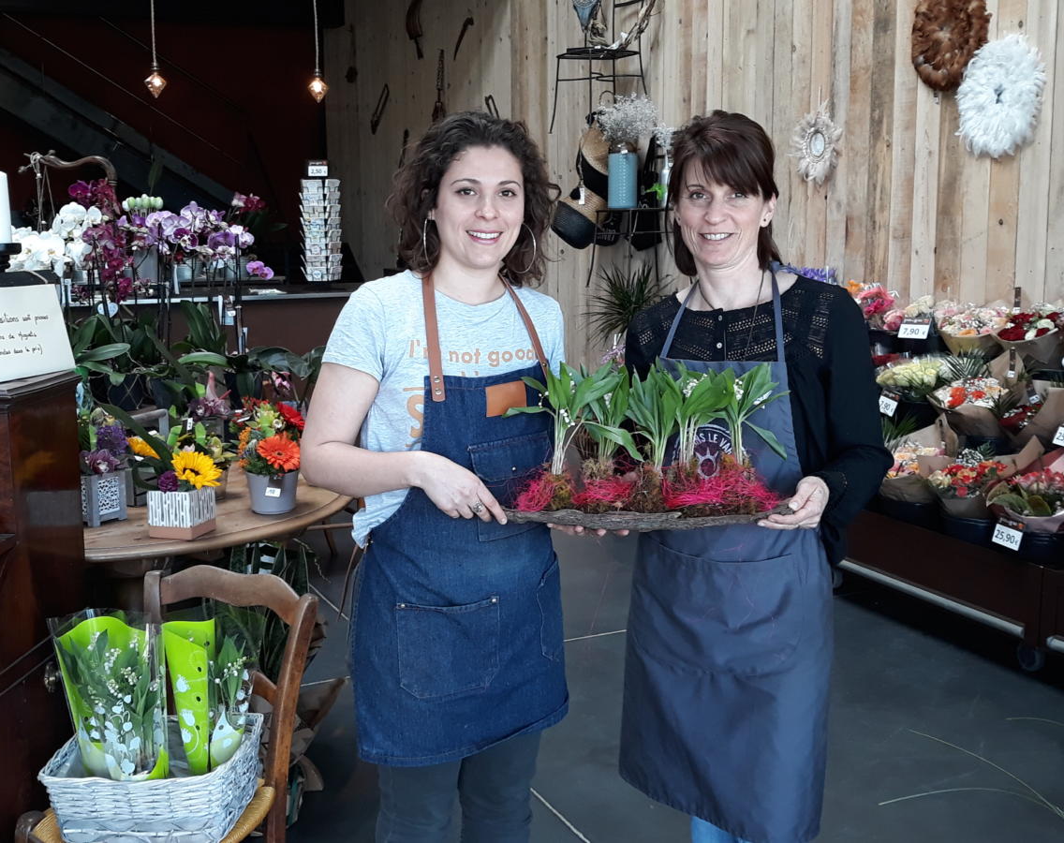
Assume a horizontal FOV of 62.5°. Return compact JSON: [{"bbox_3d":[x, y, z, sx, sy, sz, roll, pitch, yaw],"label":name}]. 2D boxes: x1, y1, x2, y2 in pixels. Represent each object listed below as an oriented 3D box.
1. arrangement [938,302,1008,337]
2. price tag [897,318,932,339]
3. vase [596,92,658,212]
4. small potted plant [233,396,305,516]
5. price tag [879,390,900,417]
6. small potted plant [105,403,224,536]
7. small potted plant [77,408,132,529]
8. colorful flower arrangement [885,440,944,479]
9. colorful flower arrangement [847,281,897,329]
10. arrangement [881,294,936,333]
[{"bbox_3d":[2.091,-0.477,4.150,0.270,0.190,0.300,-2,6,-18],"label":"arrangement"},{"bbox_3d":[1.892,-0.460,4.330,0.134,0.107,0.012,9,-12,42],"label":"price tag"},{"bbox_3d":[0.574,-1.649,5.350,0.360,0.660,0.340,0,6,0],"label":"vase"},{"bbox_3d":[-0.801,0.102,2.663,0.210,0.335,0.200,-1,6,-9],"label":"small potted plant"},{"bbox_3d":[1.716,-0.088,4.220,0.012,0.107,0.134,17,10,-16],"label":"price tag"},{"bbox_3d":[-0.986,0.128,2.363,0.280,0.345,0.190,1,6,9],"label":"small potted plant"},{"bbox_3d":[-1.236,0.127,2.504,0.150,0.325,0.150,2,6,24],"label":"small potted plant"},{"bbox_3d":[1.759,0.181,4.080,0.240,0.180,0.270,-2,6,-18],"label":"colorful flower arrangement"},{"bbox_3d":[1.865,-0.642,4.830,0.230,0.250,0.250,-2,6,-18],"label":"colorful flower arrangement"},{"bbox_3d":[1.952,-0.552,4.550,0.220,0.200,0.240,-2,6,-18],"label":"arrangement"}]

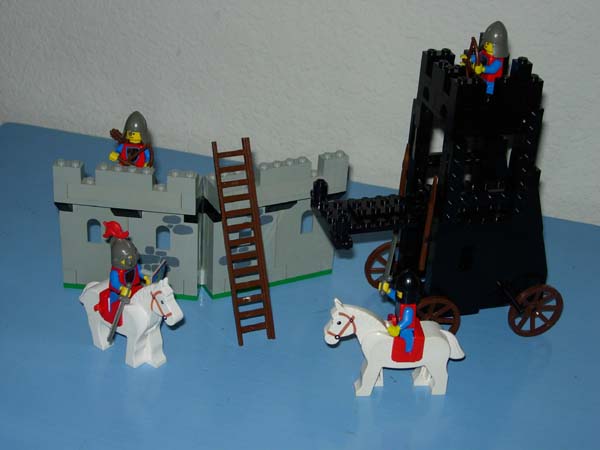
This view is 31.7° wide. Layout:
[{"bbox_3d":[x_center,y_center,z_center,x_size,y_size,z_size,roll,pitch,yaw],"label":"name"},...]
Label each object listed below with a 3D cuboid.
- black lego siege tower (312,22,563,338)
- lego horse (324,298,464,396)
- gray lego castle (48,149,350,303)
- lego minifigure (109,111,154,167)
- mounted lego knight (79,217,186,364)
[{"bbox_3d":[0.080,-0.027,0.580,0.137,0.182,0.071,-5,29,-16],"label":"black lego siege tower"},{"bbox_3d":[0.049,0.061,0.547,0.075,0.053,0.018,0,28,-6],"label":"lego horse"},{"bbox_3d":[-0.057,0.000,0.618,0.168,0.085,0.046,-2,28,-11],"label":"gray lego castle"},{"bbox_3d":[-0.094,-0.042,0.596,0.025,0.047,0.018,5,28,3],"label":"lego minifigure"},{"bbox_3d":[-0.090,0.035,0.556,0.077,0.077,0.030,22,33,31],"label":"mounted lego knight"}]

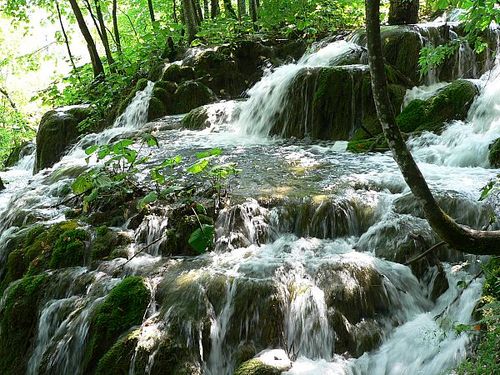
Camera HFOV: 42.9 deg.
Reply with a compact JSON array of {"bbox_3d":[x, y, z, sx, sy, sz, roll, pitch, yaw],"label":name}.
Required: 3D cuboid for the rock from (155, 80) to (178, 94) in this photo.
[{"bbox_3d":[-1.091,-1.306,8.300,0.304,0.179,0.320,0,11,0],"label":"rock"}]

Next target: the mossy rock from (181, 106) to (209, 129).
[{"bbox_3d":[-0.631,-0.826,7.500,0.321,0.301,0.360,0,11,0],"label":"mossy rock"}]

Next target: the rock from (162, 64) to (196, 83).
[{"bbox_3d":[-0.965,-1.561,8.700,0.451,0.241,0.420,0,11,0],"label":"rock"}]

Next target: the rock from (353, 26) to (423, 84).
[{"bbox_3d":[1.861,-1.786,8.600,0.919,0.769,0.850,0,11,0],"label":"rock"}]

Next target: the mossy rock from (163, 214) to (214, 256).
[{"bbox_3d":[-0.435,0.340,4.500,0.357,0.291,0.320,0,11,0],"label":"mossy rock"}]

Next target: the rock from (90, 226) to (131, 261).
[{"bbox_3d":[-0.966,0.388,4.400,0.269,0.231,0.270,0,11,0],"label":"rock"}]

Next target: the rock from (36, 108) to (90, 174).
[{"bbox_3d":[-1.829,-0.468,6.200,0.530,0.631,0.550,0,11,0],"label":"rock"}]

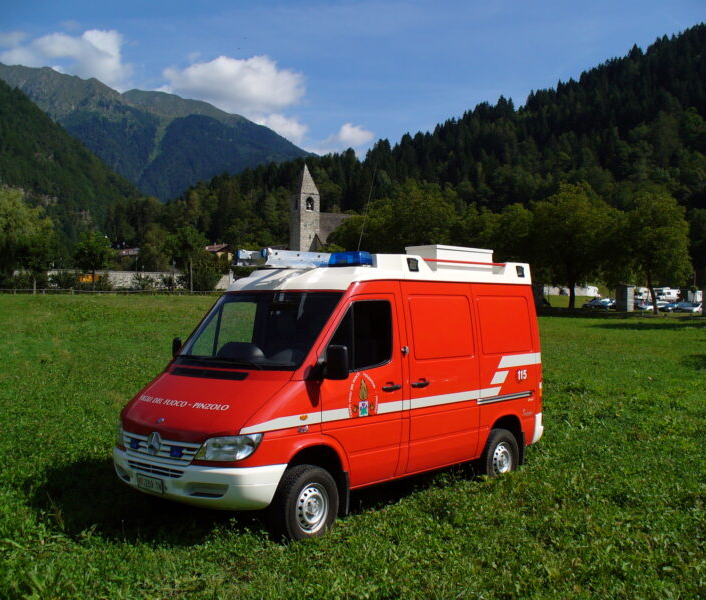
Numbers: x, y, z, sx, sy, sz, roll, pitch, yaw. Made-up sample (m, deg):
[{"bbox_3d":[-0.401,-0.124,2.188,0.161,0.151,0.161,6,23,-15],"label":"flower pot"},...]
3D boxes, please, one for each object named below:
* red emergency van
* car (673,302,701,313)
[{"bbox_3d":[-0.053,0.738,8.640,2.000,2.620,4.880,0,0,40],"label":"red emergency van"},{"bbox_3d":[42.753,0.973,108.000,4.250,1.450,1.750,0,0,-38],"label":"car"}]

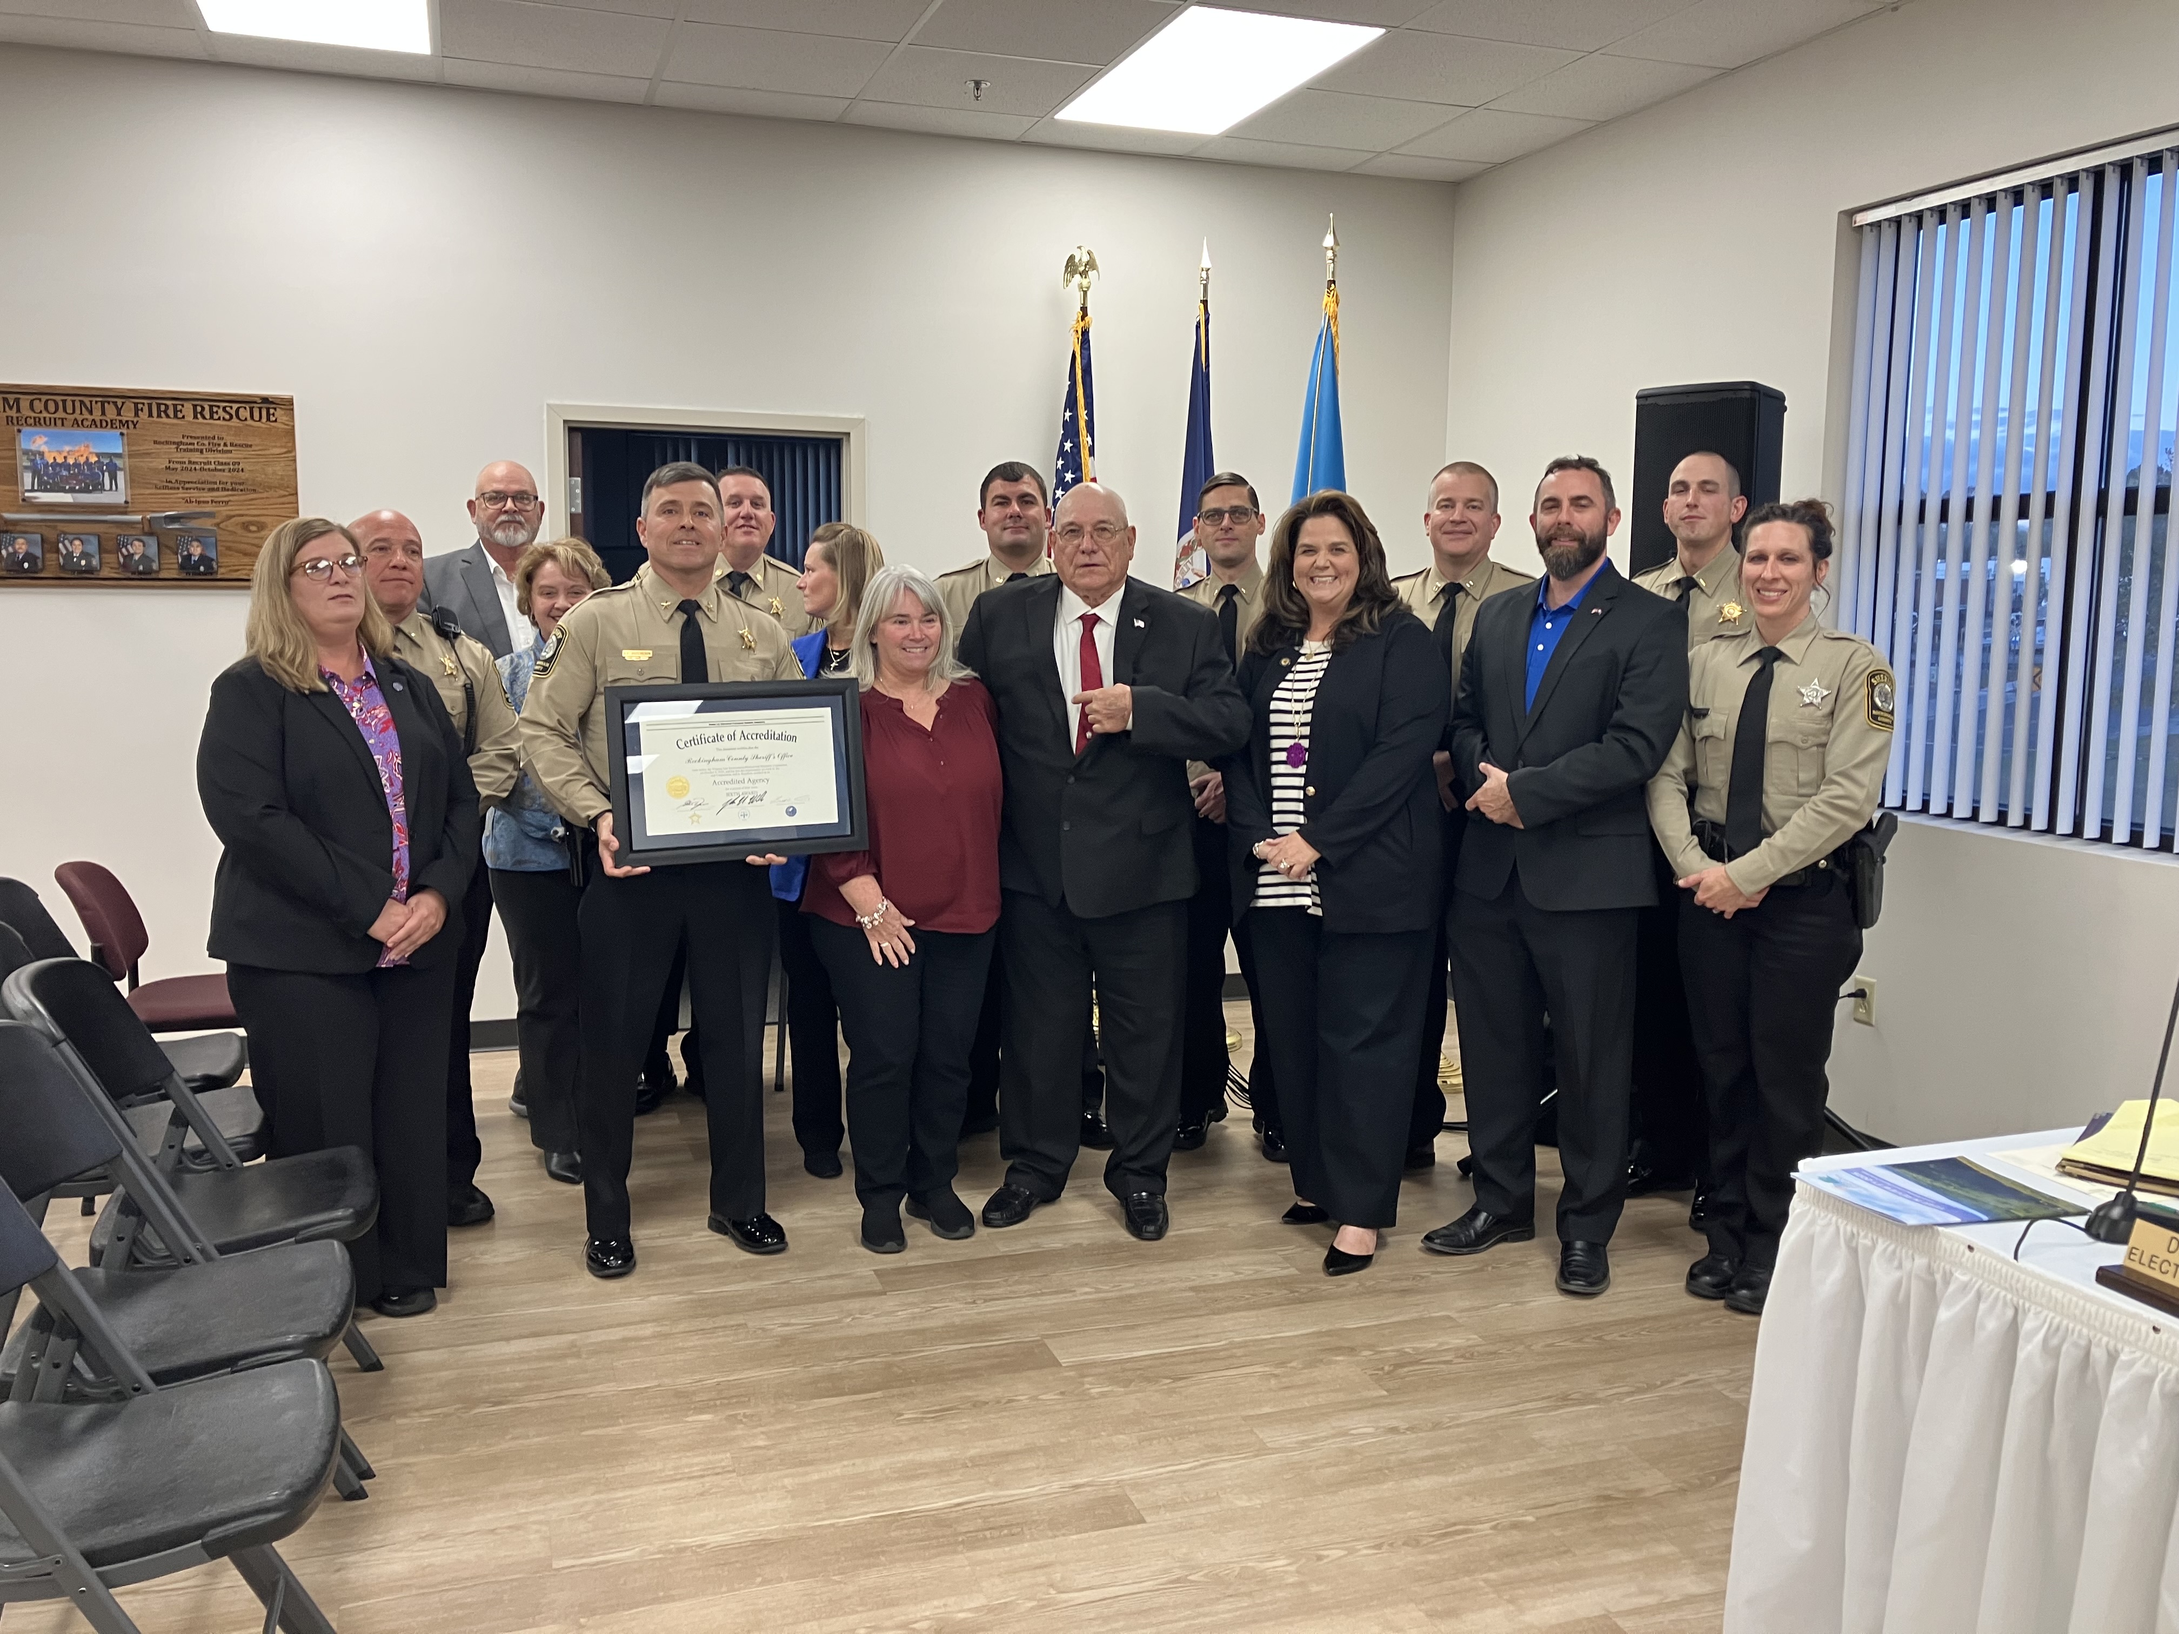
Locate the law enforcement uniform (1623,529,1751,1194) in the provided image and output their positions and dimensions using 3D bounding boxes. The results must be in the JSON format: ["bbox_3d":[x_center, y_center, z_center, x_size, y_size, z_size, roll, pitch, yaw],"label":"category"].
[{"bbox_3d":[1.506,0.131,4.339,0.540,1.580,0.330,6,9,34],"label":"law enforcement uniform"}]

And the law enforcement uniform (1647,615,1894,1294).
[{"bbox_3d":[1.459,0.287,3.821,0.500,1.439,0.360,7,9,40],"label":"law enforcement uniform"}]

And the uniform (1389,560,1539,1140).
[{"bbox_3d":[0.989,0.111,4.753,0.540,1.580,0.330,4,8,20],"label":"uniform"}]

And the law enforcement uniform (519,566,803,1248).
[{"bbox_3d":[-0.945,0.205,3.937,0.600,1.517,0.380,-2,8,-22],"label":"law enforcement uniform"}]

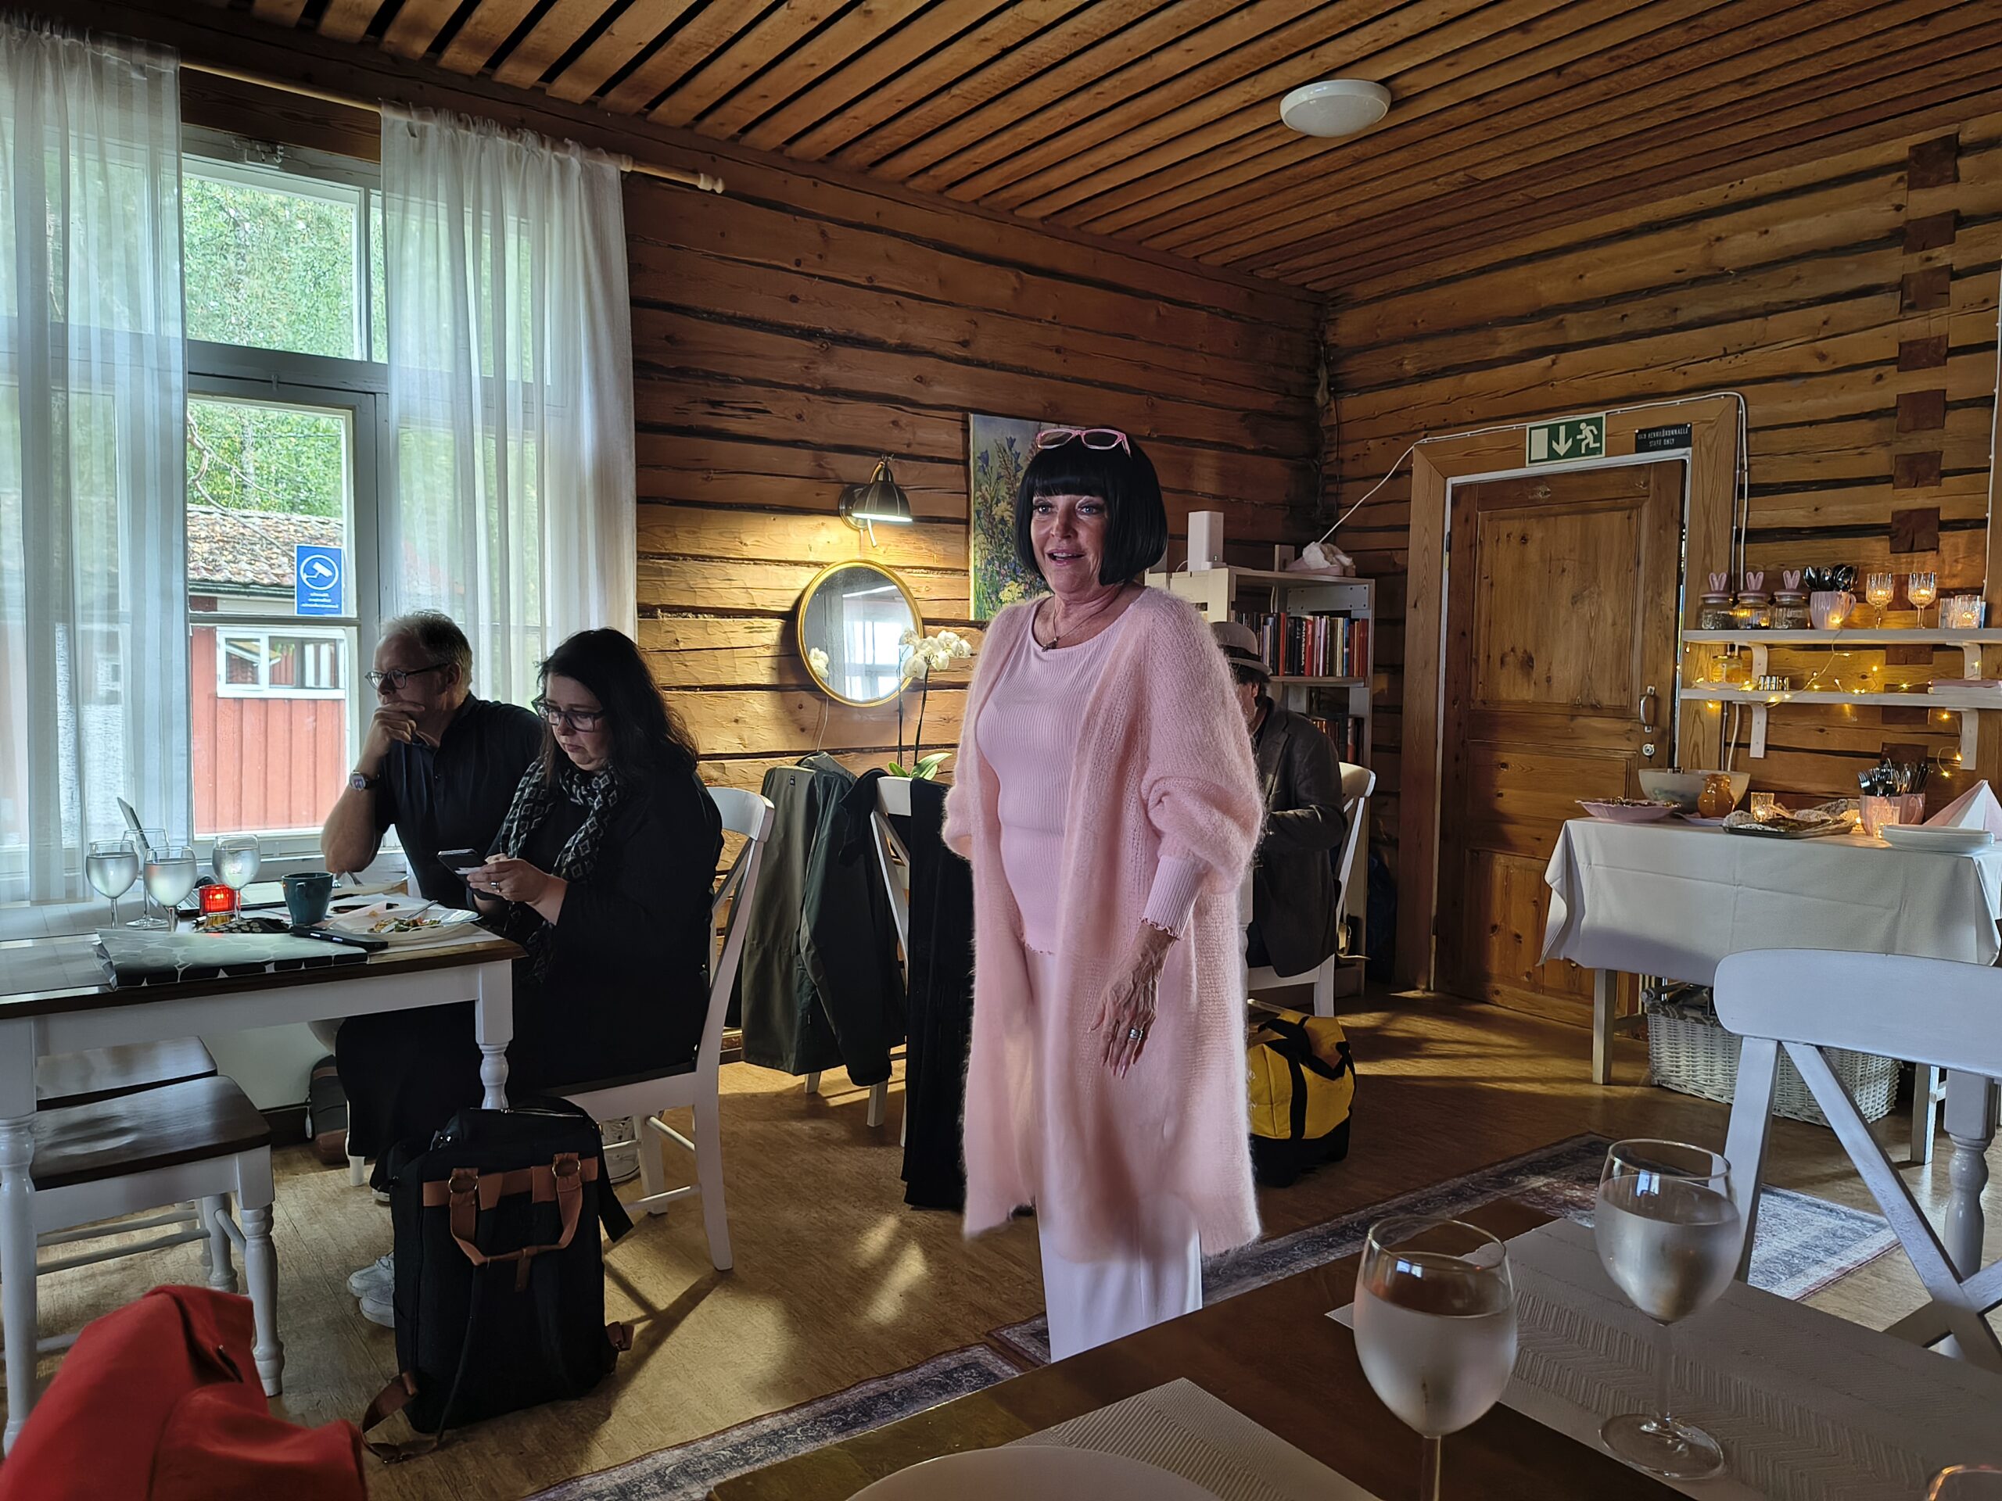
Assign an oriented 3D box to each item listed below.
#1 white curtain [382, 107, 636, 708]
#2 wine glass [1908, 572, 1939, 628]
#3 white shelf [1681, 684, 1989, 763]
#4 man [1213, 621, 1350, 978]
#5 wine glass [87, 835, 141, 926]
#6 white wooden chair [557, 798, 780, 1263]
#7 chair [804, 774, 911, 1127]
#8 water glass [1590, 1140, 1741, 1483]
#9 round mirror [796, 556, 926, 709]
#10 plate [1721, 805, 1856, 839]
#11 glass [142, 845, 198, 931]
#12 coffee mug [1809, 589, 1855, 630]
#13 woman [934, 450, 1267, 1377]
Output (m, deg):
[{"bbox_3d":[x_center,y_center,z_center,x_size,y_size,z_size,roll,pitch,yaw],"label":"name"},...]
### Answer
[{"bbox_3d":[-1.284,-0.458,3.570,0.650,2.286,0.120,-2,5,-37],"label":"white curtain"},{"bbox_3d":[2.577,-0.421,3.715,0.070,0.163,0.070,-2,5,-37],"label":"wine glass"},{"bbox_3d":[2.548,-0.064,4.013,0.200,0.216,0.900,-3,5,-37],"label":"white shelf"},{"bbox_3d":[0.564,0.341,3.881,0.820,1.435,0.520,-3,5,-37],"label":"man"},{"bbox_3d":[-1.661,0.259,2.490,0.082,0.184,0.082,-1,4,-34],"label":"wine glass"},{"bbox_3d":[-0.799,0.584,2.771,0.520,0.970,0.440,-2,4,-36],"label":"white wooden chair"},{"bbox_3d":[-0.292,0.538,3.783,0.500,0.970,0.430,-2,5,-37],"label":"chair"},{"bbox_3d":[0.415,0.346,0.832,0.082,0.184,0.082,3,4,27],"label":"water glass"},{"bbox_3d":[-0.444,-0.374,4.285,0.480,0.480,0.040,-2,5,-37],"label":"round mirror"},{"bbox_3d":[2.338,0.208,3.971,0.350,0.075,0.195,-3,5,-37],"label":"plate"},{"bbox_3d":[-1.491,0.268,2.390,0.082,0.184,0.082,-1,4,-32],"label":"glass"},{"bbox_3d":[2.530,-0.426,4.045,0.125,0.120,0.100,3,4,32],"label":"coffee mug"},{"bbox_3d":[0.143,0.361,1.981,0.500,1.660,0.370,3,5,37],"label":"woman"}]

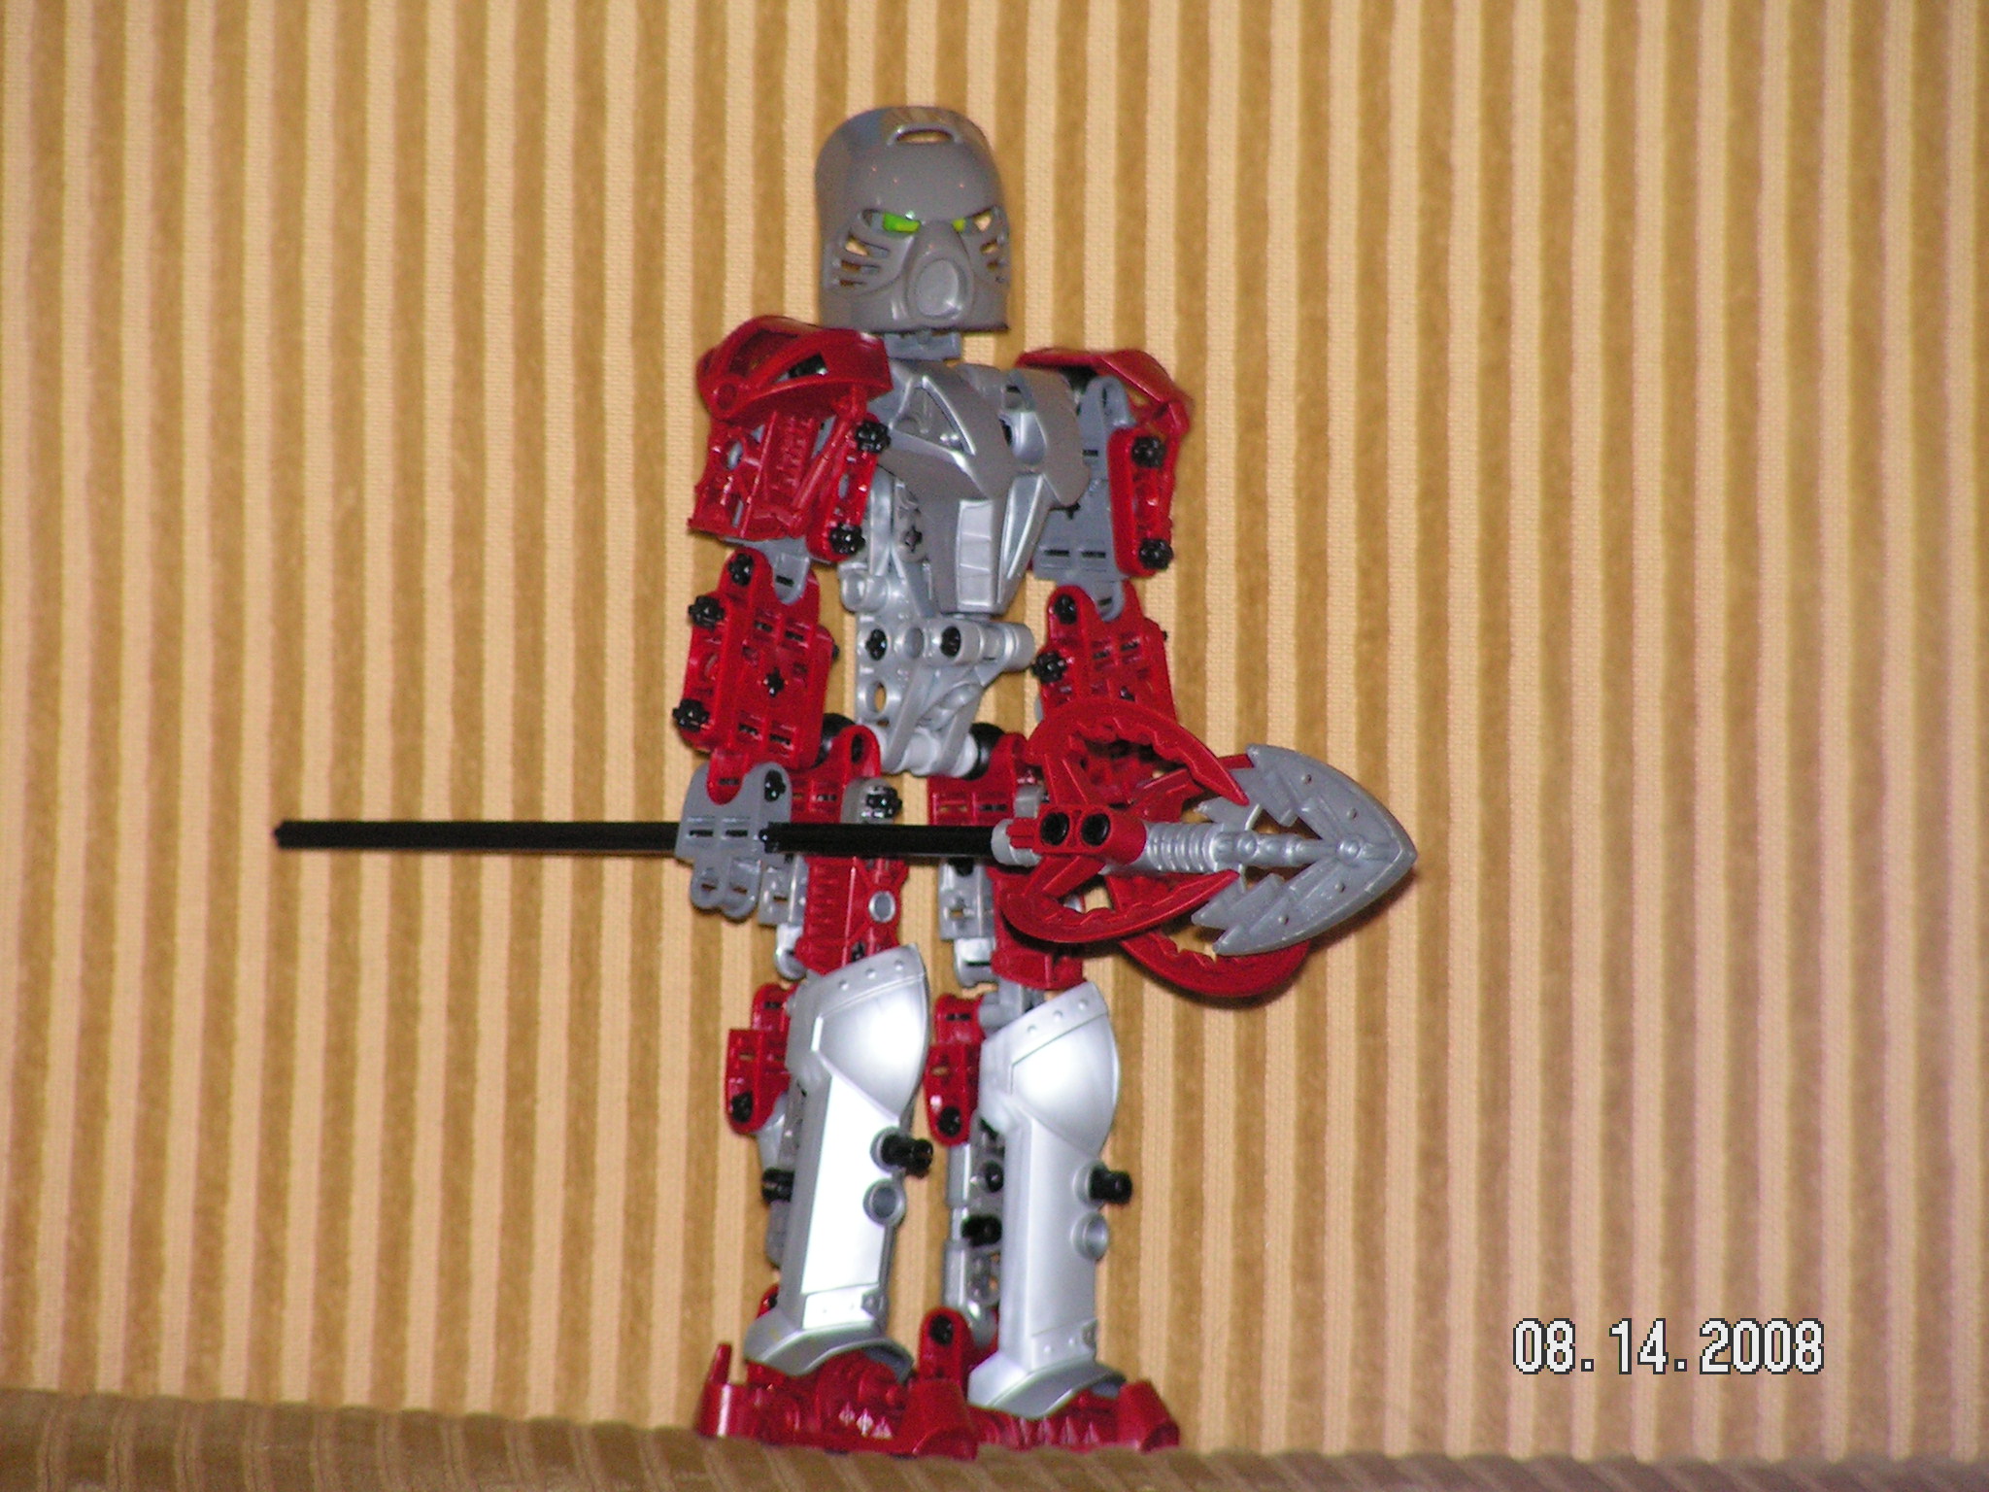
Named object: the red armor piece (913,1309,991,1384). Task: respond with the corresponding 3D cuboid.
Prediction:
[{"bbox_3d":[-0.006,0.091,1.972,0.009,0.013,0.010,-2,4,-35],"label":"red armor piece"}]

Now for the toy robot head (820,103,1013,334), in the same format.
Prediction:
[{"bbox_3d":[-0.012,-0.079,1.968,0.029,0.034,0.028,-1,3,-19],"label":"toy robot head"}]

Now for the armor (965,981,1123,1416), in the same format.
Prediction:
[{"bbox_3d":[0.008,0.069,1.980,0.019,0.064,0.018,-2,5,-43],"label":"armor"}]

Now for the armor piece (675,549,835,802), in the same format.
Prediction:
[{"bbox_3d":[-0.036,-0.010,1.954,0.018,0.037,0.014,5,3,-22],"label":"armor piece"}]

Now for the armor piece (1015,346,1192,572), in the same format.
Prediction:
[{"bbox_3d":[0.016,-0.043,1.968,0.023,0.034,0.027,0,10,10],"label":"armor piece"}]

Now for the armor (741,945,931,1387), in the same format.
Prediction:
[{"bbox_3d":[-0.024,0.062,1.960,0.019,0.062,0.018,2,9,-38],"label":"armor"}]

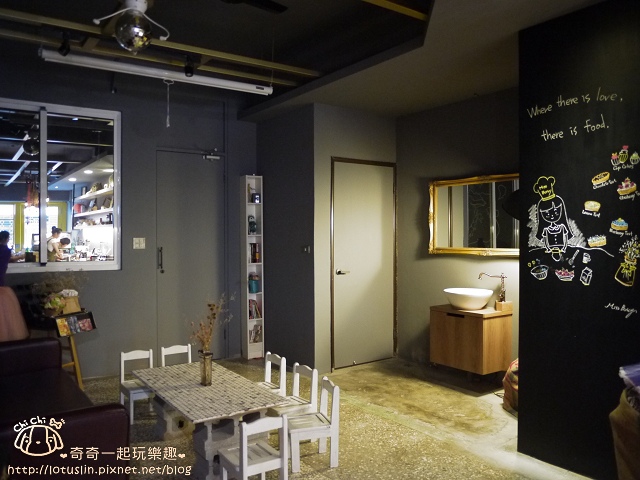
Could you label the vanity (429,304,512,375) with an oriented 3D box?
[{"bbox_3d":[1.378,0.888,4.737,0.410,0.520,0.590,0,0,-36],"label":"vanity"}]

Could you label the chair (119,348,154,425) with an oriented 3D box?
[{"bbox_3d":[-1.331,1.094,3.880,0.245,0.470,0.290,0,0,-33],"label":"chair"}]

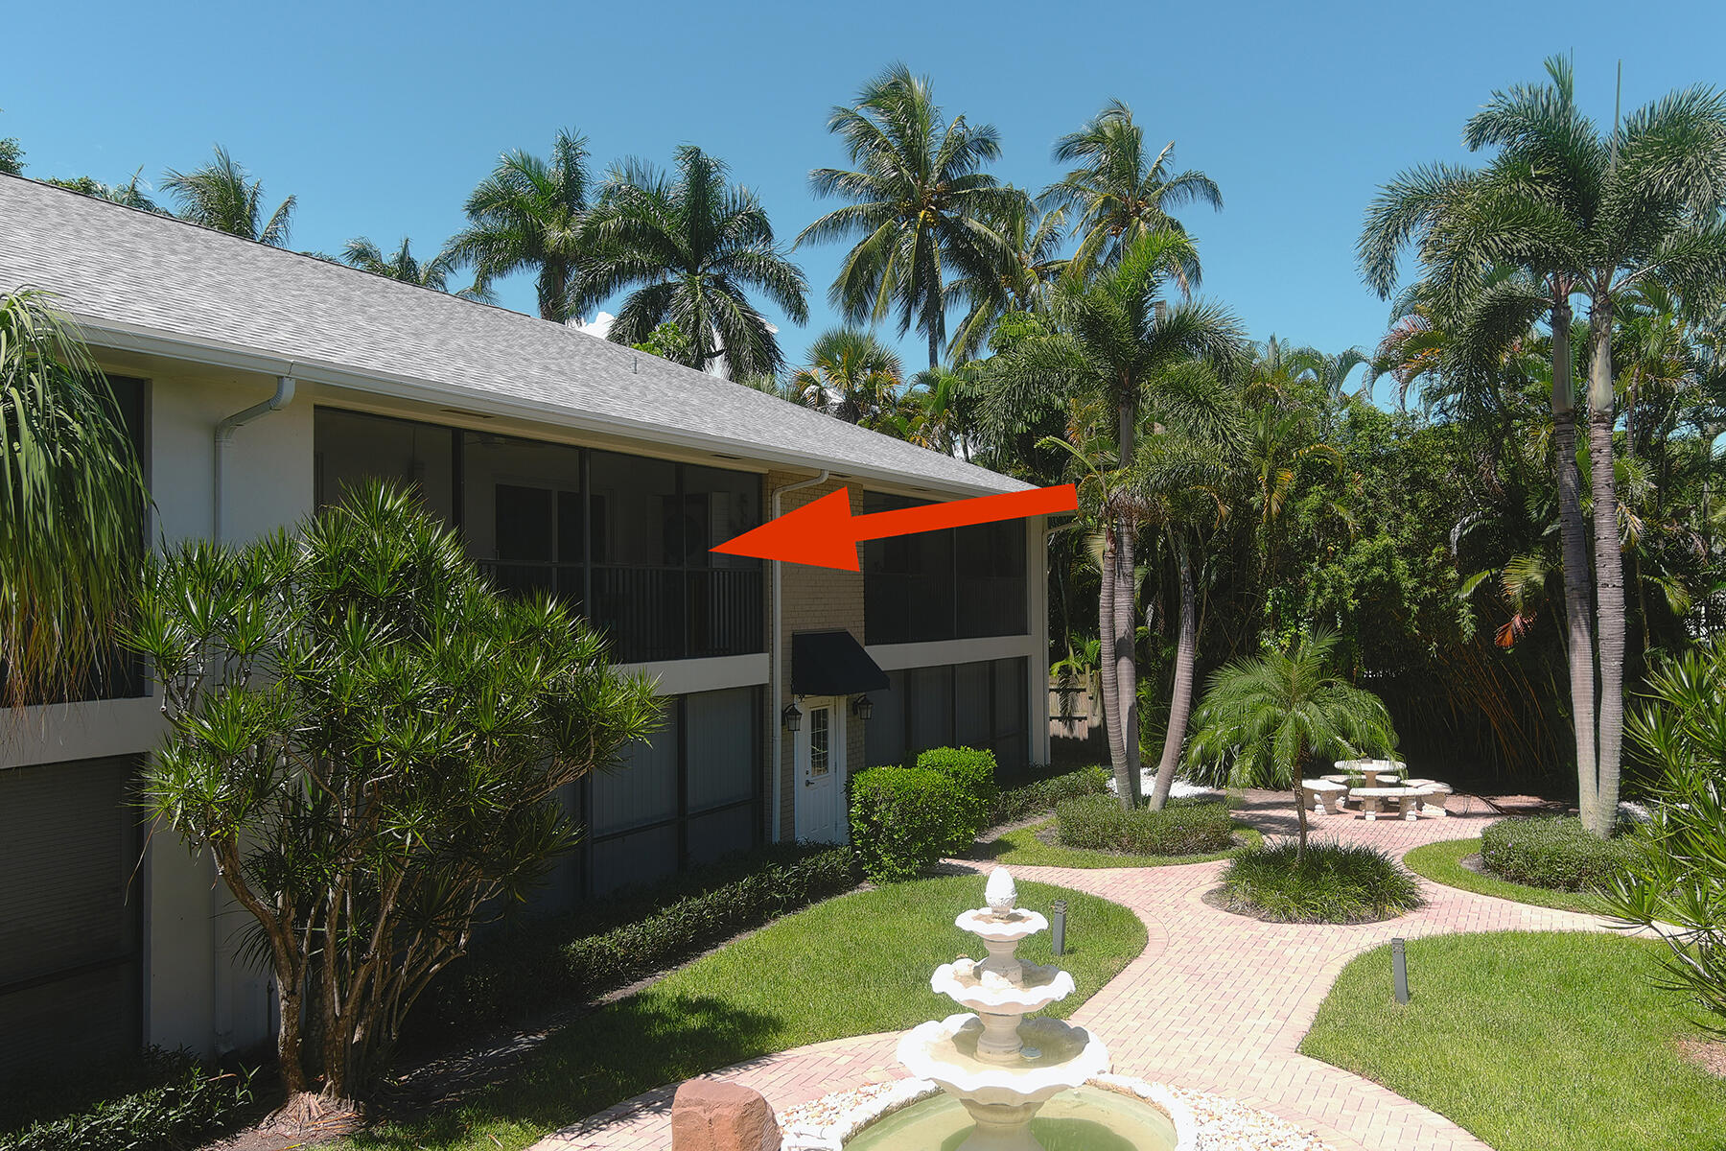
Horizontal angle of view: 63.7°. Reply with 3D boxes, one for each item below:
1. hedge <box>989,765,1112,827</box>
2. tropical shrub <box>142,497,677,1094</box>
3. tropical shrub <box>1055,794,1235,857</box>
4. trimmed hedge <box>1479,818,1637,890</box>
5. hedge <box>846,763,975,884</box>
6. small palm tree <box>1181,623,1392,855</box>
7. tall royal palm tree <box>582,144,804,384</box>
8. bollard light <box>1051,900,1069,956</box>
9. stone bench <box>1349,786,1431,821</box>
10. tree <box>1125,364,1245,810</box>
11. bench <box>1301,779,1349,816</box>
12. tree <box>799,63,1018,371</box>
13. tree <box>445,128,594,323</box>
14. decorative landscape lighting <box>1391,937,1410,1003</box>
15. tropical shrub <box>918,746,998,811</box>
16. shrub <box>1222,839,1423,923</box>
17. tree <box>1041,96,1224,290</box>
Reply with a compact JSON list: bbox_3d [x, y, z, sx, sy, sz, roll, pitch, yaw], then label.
[{"bbox_3d":[3.150,3.571,22.753,0.900,0.450,4.200,-1,-1,33],"label":"hedge"},{"bbox_3d":[-3.300,1.491,9.829,3.600,4.250,3.300,0,-1,0],"label":"tropical shrub"},{"bbox_3d":[4.061,3.524,19.748,2.300,0.460,2.650,0,-1,27],"label":"tropical shrub"},{"bbox_3d":[8.949,3.492,17.447,2.200,0.460,2.700,0,-1,27],"label":"trimmed hedge"},{"bbox_3d":[0.540,3.097,17.356,1.150,1.260,1.200,0,-1,27],"label":"hedge"},{"bbox_3d":[4.970,2.170,16.170,2.400,3.080,2.350,0,-1,0],"label":"small palm tree"},{"bbox_3d":[-4.800,-4.138,40.066,6.500,16.400,6.400,0,-1,0],"label":"tall royal palm tree"},{"bbox_3d":[1.900,3.401,13.404,0.090,0.530,0.090,2,-1,27],"label":"bollard light"},{"bbox_3d":[8.170,3.559,21.503,1.220,0.440,0.480,0,-1,2],"label":"stone bench"},{"bbox_3d":[4.500,0.377,19.597,1.800,6.750,1.900,0,-1,0],"label":"tree"},{"bbox_3d":[7.380,3.585,22.299,0.500,0.430,1.150,0,-1,-6],"label":"bench"},{"bbox_3d":[1.450,-5.708,42.089,6.800,19.600,6.800,0,-1,0],"label":"tree"},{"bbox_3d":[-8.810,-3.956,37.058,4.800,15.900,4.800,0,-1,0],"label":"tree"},{"bbox_3d":[4.550,3.364,11.804,0.090,0.560,0.090,-5,-1,27],"label":"decorative landscape lighting"},{"bbox_3d":[1.270,3.060,18.900,1.050,1.300,1.050,0,-1,27],"label":"tropical shrub"},{"bbox_3d":[5.270,3.478,16.050,2.300,0.460,2.250,0,-1,0],"label":"shrub"},{"bbox_3d":[7.701,-4.815,40.071,5.100,17.700,5.100,0,-1,0],"label":"tree"}]

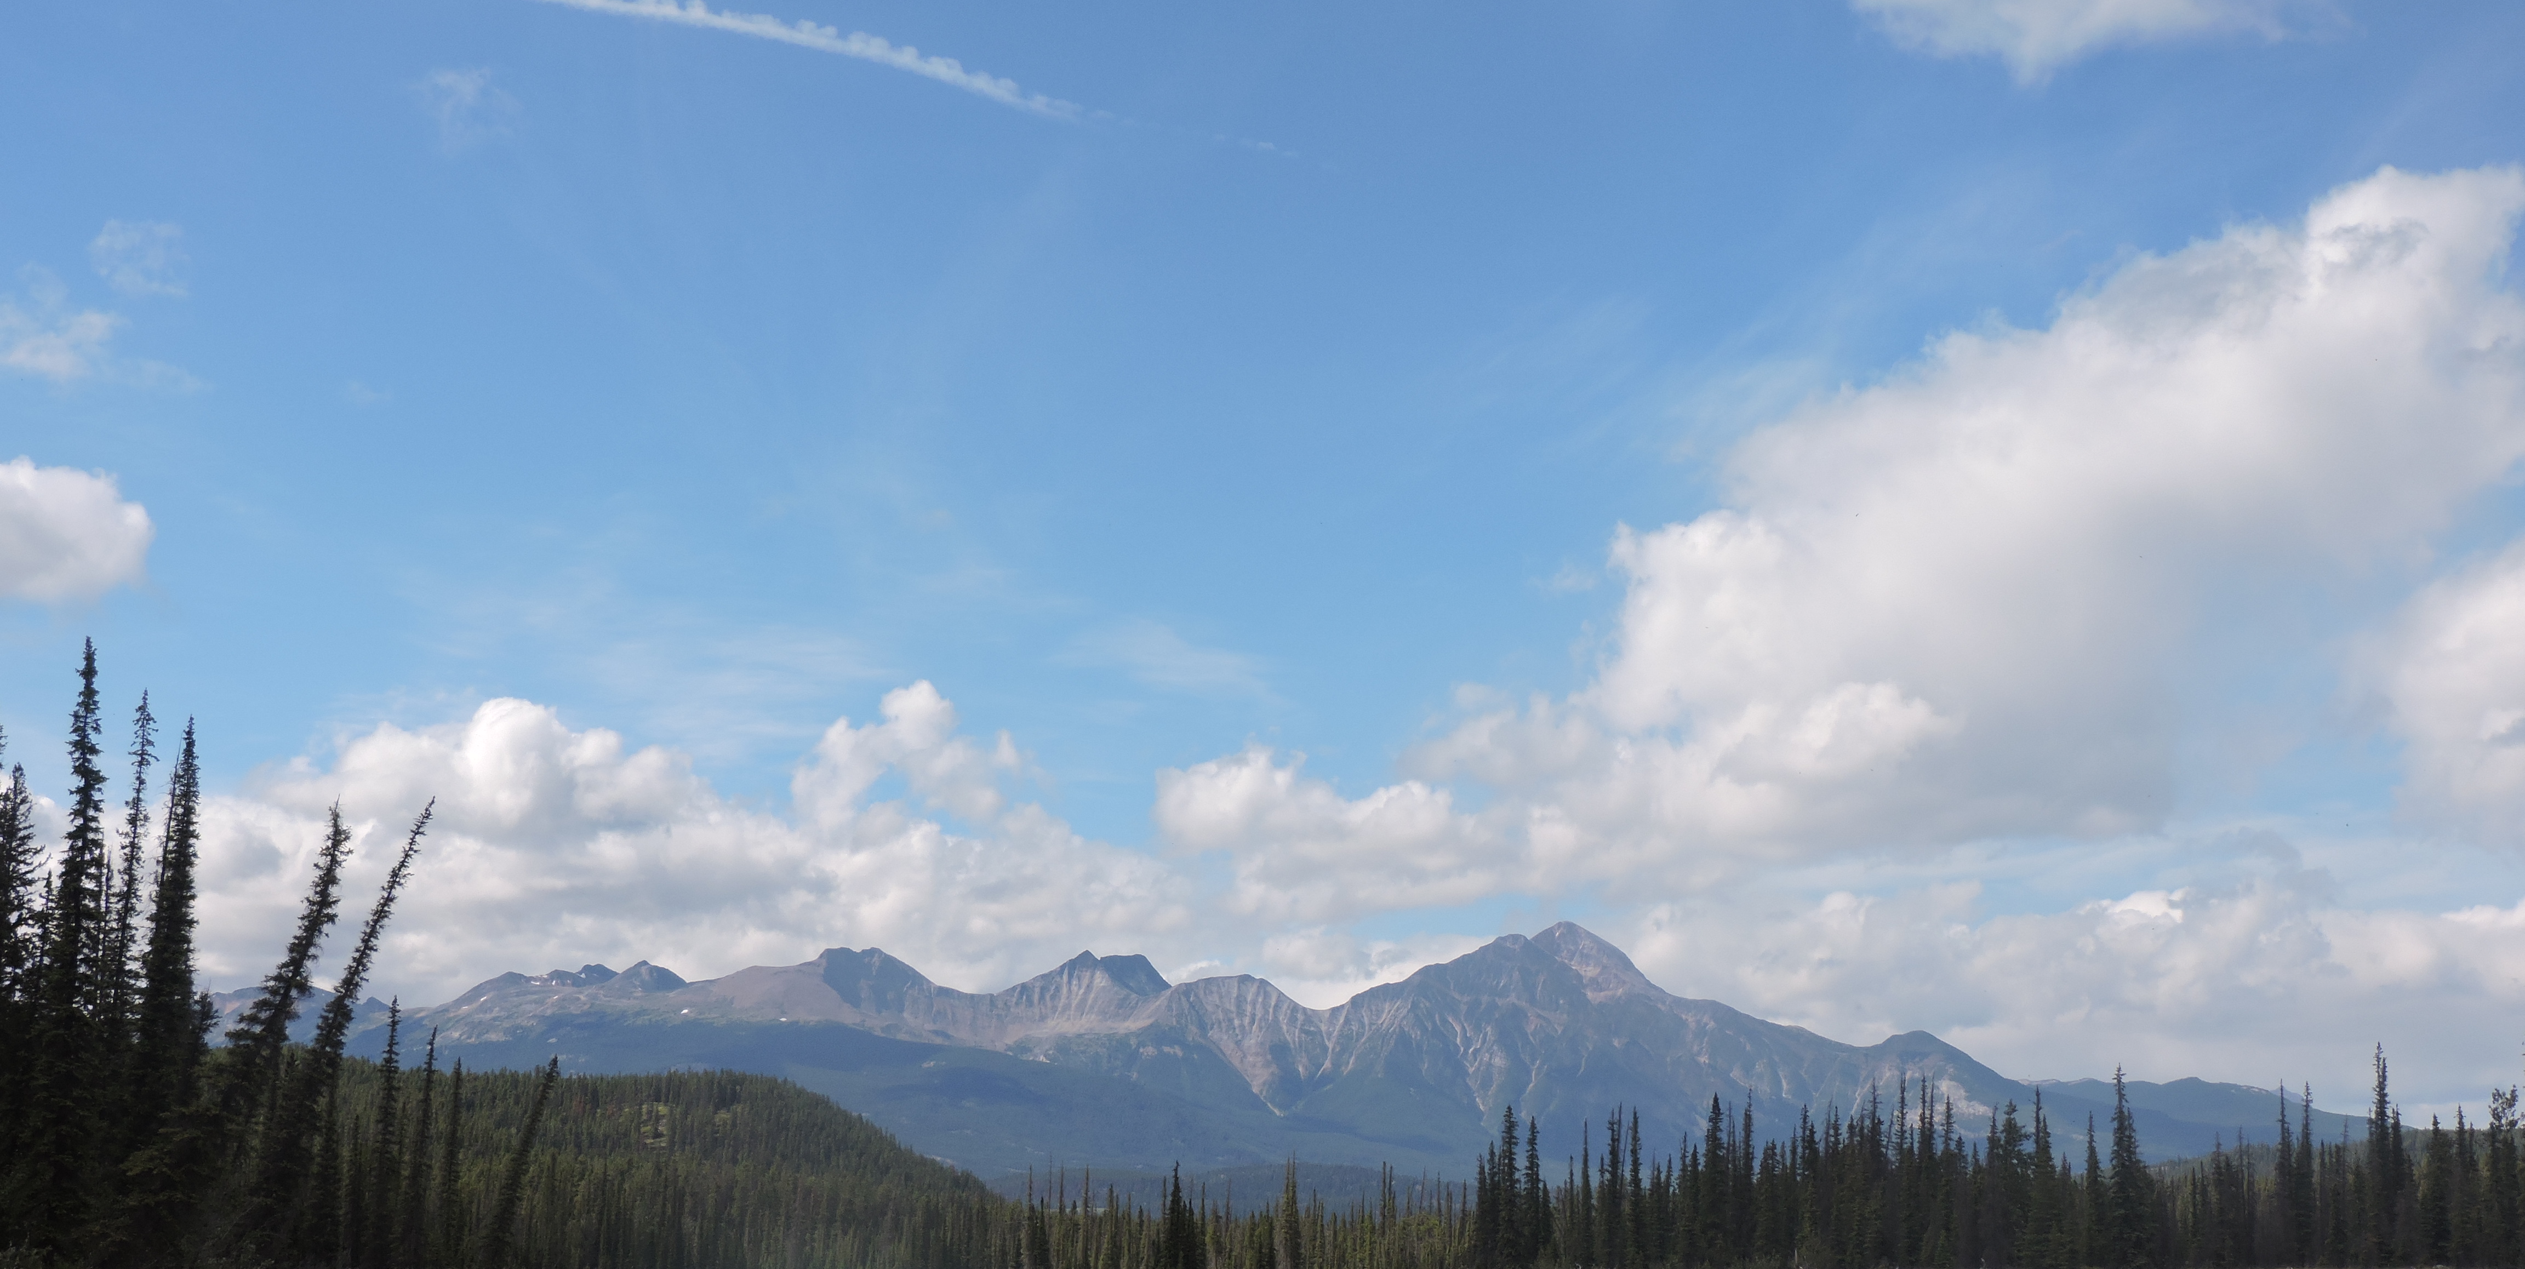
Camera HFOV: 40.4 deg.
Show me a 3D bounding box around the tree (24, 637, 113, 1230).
[{"bbox_3d":[-30.557,8.097,87.995,2.230,15.890,2.230,4,-11,-19],"label":"tree"}]

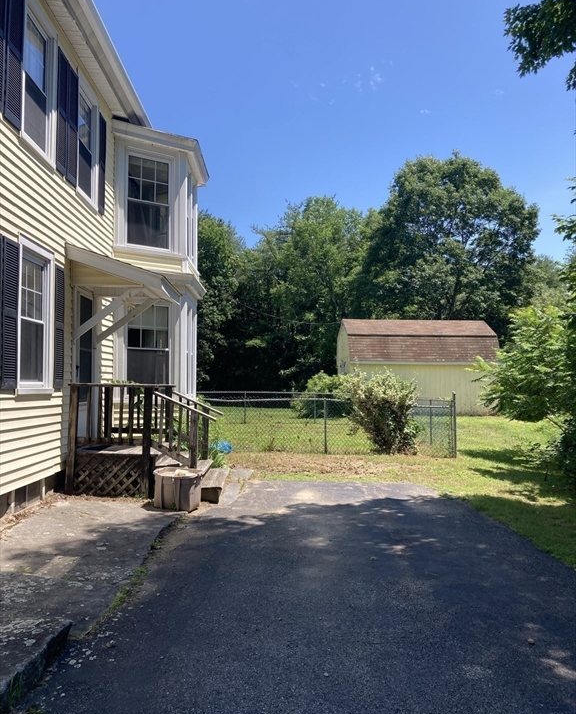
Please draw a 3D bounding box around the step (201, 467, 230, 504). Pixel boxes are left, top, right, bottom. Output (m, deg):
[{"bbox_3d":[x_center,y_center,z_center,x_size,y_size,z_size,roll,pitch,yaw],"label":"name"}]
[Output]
[{"bbox_3d":[-1.060,1.850,9.050,0.330,0.200,1.900,0,-3,-1],"label":"step"}]

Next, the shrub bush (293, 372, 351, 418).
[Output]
[{"bbox_3d":[1.543,1.630,27.000,2.700,2.050,2.400,0,-3,-1],"label":"shrub bush"}]

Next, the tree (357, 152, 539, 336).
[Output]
[{"bbox_3d":[10.784,-5.240,42.000,12.300,17.300,12.000,0,-3,-1],"label":"tree"}]

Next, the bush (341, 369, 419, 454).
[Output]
[{"bbox_3d":[2.003,1.204,13.600,1.720,1.850,1.600,0,-3,-1],"label":"bush"}]

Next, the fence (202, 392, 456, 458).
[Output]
[{"bbox_3d":[0.881,1.527,13.850,5.600,1.360,0.120,0,-3,-1],"label":"fence"}]

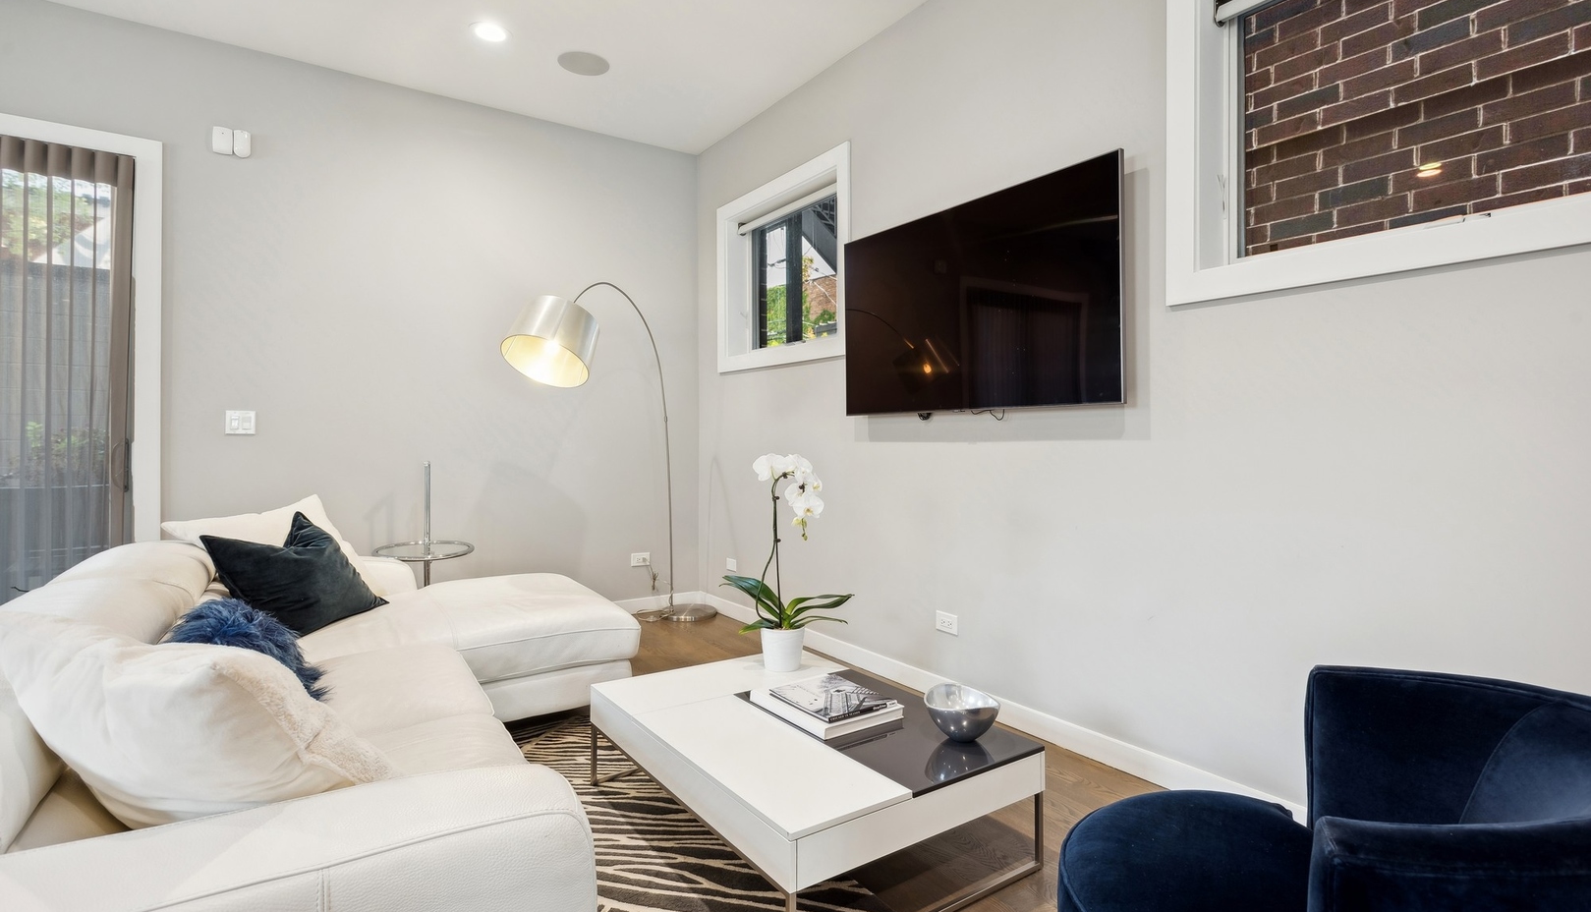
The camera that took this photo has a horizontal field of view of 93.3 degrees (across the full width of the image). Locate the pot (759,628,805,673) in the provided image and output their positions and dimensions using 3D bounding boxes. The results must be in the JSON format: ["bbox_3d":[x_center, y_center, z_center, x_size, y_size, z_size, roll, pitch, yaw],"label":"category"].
[{"bbox_3d":[-0.044,0.683,2.649,0.159,0.149,0.159,0,1,0],"label":"pot"}]

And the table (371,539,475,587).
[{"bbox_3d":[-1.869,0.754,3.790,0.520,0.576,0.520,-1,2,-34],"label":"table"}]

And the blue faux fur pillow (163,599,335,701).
[{"bbox_3d":[-1.507,0.514,2.093,0.380,0.170,0.430,47,-24,-26],"label":"blue faux fur pillow"}]

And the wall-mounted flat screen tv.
[{"bbox_3d":[0.653,-0.578,2.960,0.050,0.800,1.395,-1,2,-34],"label":"wall-mounted flat screen tv"}]

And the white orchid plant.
[{"bbox_3d":[-0.029,0.309,2.649,0.453,0.632,0.290,0,1,-9],"label":"white orchid plant"}]

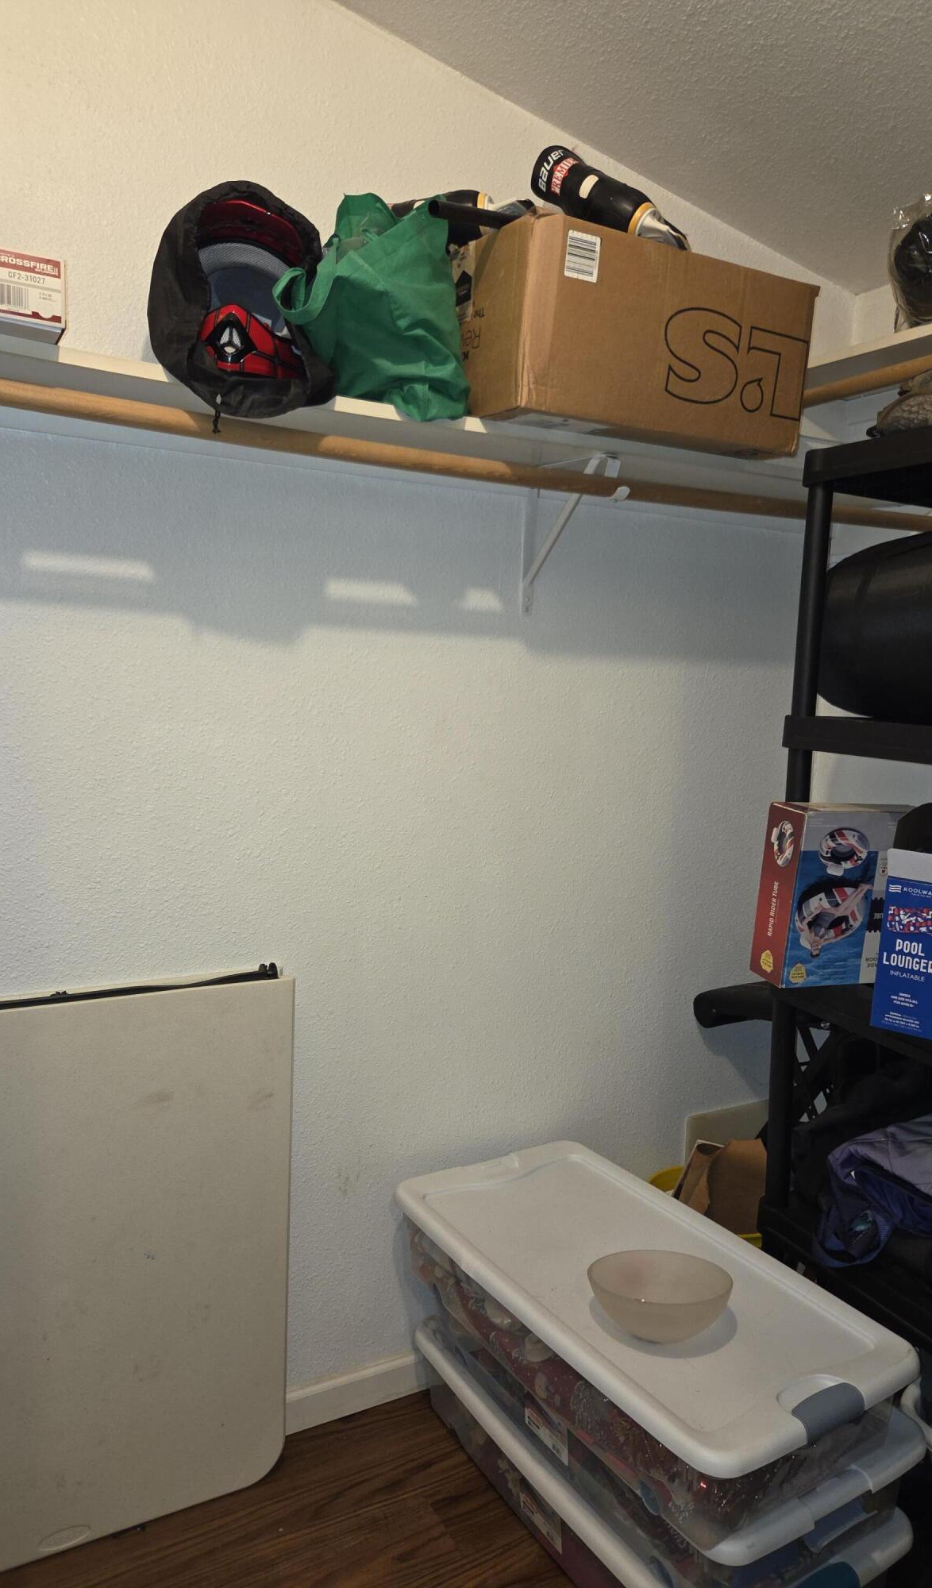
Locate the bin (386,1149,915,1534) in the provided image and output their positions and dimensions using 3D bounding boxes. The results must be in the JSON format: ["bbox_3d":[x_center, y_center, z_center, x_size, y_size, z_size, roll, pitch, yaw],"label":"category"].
[{"bbox_3d":[0.275,0.876,1.817,0.461,0.163,0.854,-2,7,-33],"label":"bin"}]

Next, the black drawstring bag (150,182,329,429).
[{"bbox_3d":[-0.323,-0.692,1.527,0.265,0.345,0.300,1,6,-12],"label":"black drawstring bag"}]

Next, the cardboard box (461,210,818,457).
[{"bbox_3d":[0.253,-0.750,1.869,0.588,0.292,0.370,-2,7,-30],"label":"cardboard box"}]

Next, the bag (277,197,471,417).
[{"bbox_3d":[-0.161,-0.749,1.605,0.300,0.345,0.260,-1,7,-22],"label":"bag"}]

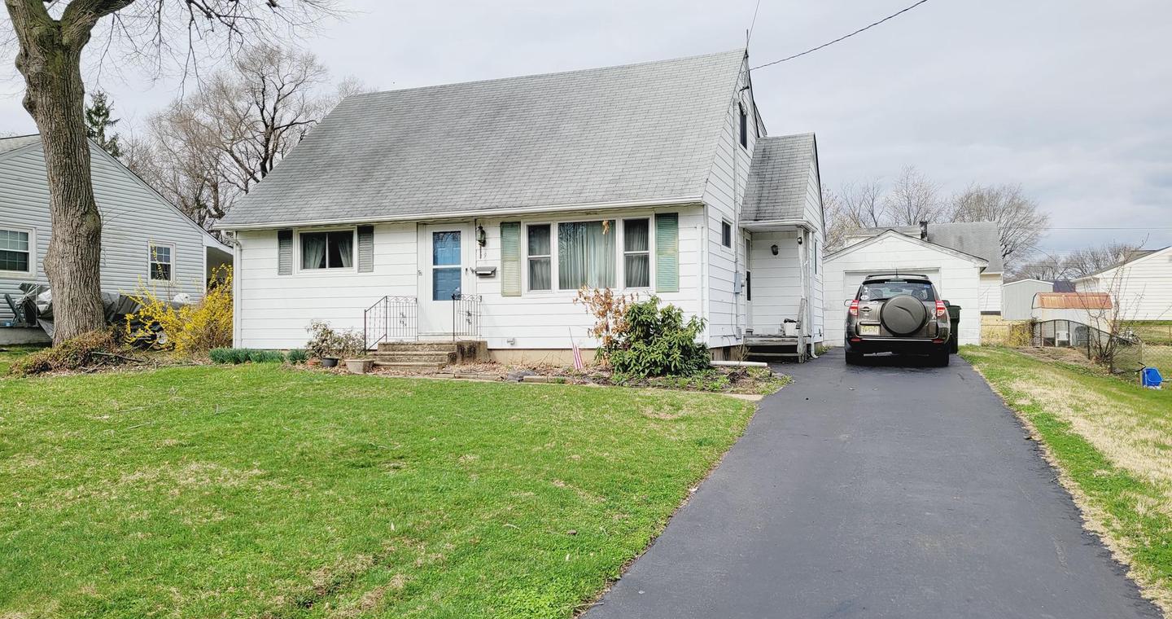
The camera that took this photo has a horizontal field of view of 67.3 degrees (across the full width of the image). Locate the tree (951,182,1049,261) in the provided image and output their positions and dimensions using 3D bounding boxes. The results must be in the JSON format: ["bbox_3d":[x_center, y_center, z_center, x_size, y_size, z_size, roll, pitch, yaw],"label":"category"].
[{"bbox_3d":[31.915,-4.625,67.887,7.800,10.204,7.800,-1,-1,19],"label":"tree"}]

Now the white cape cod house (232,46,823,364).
[{"bbox_3d":[-0.689,-2.277,20.695,11.450,6.720,9.700,-1,-1,19],"label":"white cape cod house"}]

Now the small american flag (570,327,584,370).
[{"bbox_3d":[-0.159,0.632,14.040,0.140,0.701,0.080,-13,0,19],"label":"small american flag"}]

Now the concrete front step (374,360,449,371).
[{"bbox_3d":[-3.042,0.971,14.953,1.410,0.160,0.380,-1,-1,19],"label":"concrete front step"}]

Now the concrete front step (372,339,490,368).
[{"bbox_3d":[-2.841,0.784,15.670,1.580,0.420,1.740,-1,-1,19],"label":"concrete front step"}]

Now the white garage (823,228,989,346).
[{"bbox_3d":[9.531,-0.536,27.351,4.880,3.211,6.500,-1,-1,19],"label":"white garage"}]

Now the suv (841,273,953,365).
[{"bbox_3d":[6.108,0.161,17.304,1.860,1.740,4.600,-1,-1,19],"label":"suv"}]

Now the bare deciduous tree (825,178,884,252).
[{"bbox_3d":[16.248,-3.640,53.904,5.000,8.731,5.000,-1,-1,19],"label":"bare deciduous tree"}]

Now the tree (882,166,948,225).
[{"bbox_3d":[25.415,-5.350,67.872,5.600,11.583,5.600,-1,-1,19],"label":"tree"}]

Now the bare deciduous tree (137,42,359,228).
[{"bbox_3d":[-16.746,-6.007,43.839,10.000,14.580,10.000,-1,-1,19],"label":"bare deciduous tree"}]

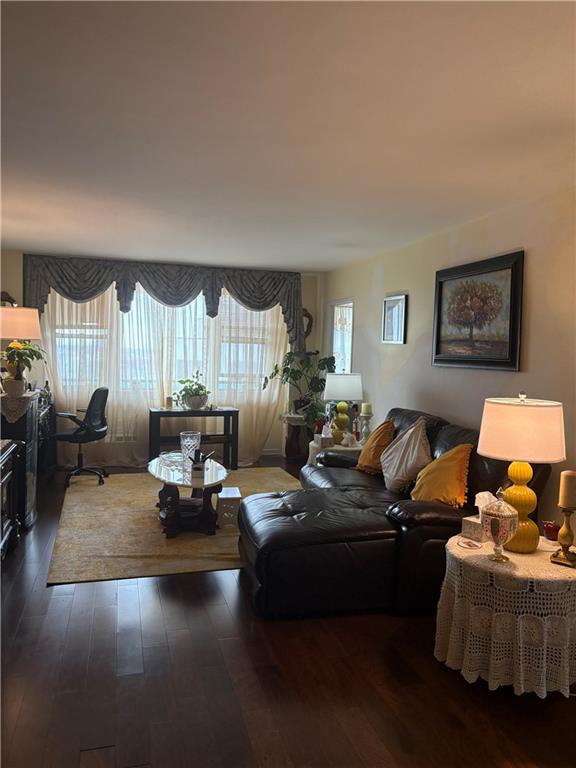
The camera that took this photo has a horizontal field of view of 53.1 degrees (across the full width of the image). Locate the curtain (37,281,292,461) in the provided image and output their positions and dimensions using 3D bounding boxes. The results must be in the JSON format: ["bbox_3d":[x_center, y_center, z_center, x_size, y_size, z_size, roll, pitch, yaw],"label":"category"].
[{"bbox_3d":[-1.428,-0.171,7.053,3.047,2.358,0.242,1,4,-16],"label":"curtain"}]

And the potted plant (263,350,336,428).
[{"bbox_3d":[0.140,0.066,7.363,0.901,0.986,0.686,1,4,-16],"label":"potted plant"}]

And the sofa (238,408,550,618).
[{"bbox_3d":[0.490,0.759,4.116,1.847,0.969,1.868,1,4,-16],"label":"sofa"}]

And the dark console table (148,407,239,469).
[{"bbox_3d":[-1.155,0.658,7.036,1.037,0.722,0.424,1,4,-16],"label":"dark console table"}]

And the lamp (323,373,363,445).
[{"bbox_3d":[0.537,0.223,5.670,0.389,0.691,0.389,1,4,-16],"label":"lamp"}]

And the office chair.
[{"bbox_3d":[-2.206,0.543,6.162,0.586,1.000,0.606,2,4,4],"label":"office chair"}]

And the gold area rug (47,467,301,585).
[{"bbox_3d":[-0.791,1.130,5.311,2.398,0.012,3.071,1,4,-16],"label":"gold area rug"}]

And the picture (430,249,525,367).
[{"bbox_3d":[1.476,-0.549,4.630,0.051,0.842,1.183,1,4,-16],"label":"picture"}]

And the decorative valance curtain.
[{"bbox_3d":[-1.407,-0.937,6.958,3.253,0.978,0.252,1,4,-16],"label":"decorative valance curtain"}]

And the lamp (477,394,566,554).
[{"bbox_3d":[1.098,0.410,2.667,0.414,0.716,0.414,1,4,-16],"label":"lamp"}]

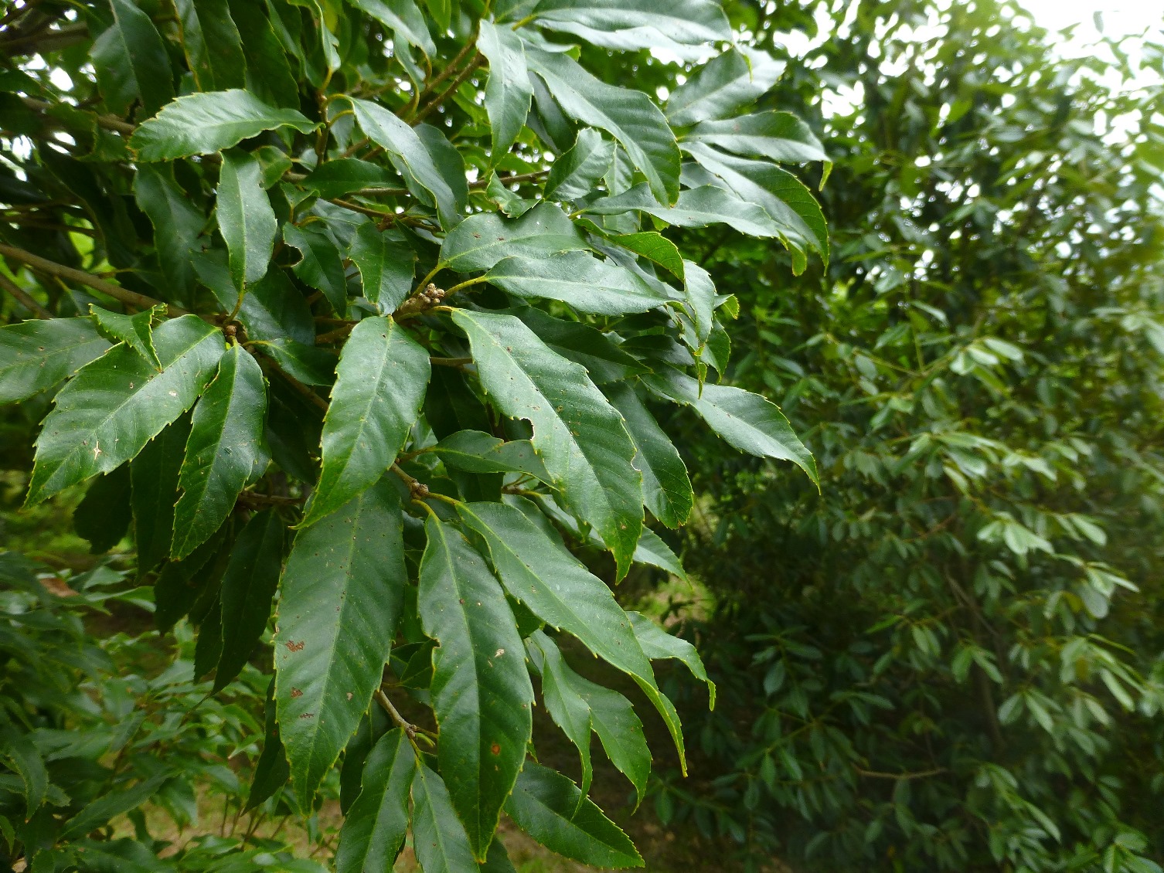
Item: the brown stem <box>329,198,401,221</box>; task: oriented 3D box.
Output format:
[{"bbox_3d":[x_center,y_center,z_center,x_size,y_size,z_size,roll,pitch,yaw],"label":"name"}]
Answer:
[{"bbox_3d":[-0.135,-0.140,0.494,0.058,0.006,0.006,21,8,21],"label":"brown stem"}]

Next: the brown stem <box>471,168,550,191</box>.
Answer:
[{"bbox_3d":[-0.049,-0.174,0.546,0.056,0.006,0.006,-13,0,0],"label":"brown stem"}]

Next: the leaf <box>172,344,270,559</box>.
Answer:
[{"bbox_3d":[-0.188,0.007,0.422,0.040,0.111,0.018,8,-13,-4],"label":"leaf"}]

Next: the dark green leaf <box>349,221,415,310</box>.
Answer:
[{"bbox_3d":[-0.113,-0.097,0.455,0.038,0.018,0.079,-5,51,-4],"label":"dark green leaf"}]

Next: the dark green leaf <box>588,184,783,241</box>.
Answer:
[{"bbox_3d":[0.053,-0.121,0.436,0.115,0.015,0.033,13,36,21],"label":"dark green leaf"}]

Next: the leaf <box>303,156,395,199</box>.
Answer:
[{"bbox_3d":[-0.147,-0.166,0.520,0.060,0.030,0.016,-6,-32,-19],"label":"leaf"}]

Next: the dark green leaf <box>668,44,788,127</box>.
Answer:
[{"bbox_3d":[0.098,-0.241,0.550,0.097,0.018,0.038,-29,54,-12],"label":"dark green leaf"}]

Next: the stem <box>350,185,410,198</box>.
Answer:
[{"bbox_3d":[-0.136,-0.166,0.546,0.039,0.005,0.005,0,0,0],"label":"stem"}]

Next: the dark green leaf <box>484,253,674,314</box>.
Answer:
[{"bbox_3d":[-0.002,-0.077,0.405,0.093,0.016,0.035,6,49,-6],"label":"dark green leaf"}]

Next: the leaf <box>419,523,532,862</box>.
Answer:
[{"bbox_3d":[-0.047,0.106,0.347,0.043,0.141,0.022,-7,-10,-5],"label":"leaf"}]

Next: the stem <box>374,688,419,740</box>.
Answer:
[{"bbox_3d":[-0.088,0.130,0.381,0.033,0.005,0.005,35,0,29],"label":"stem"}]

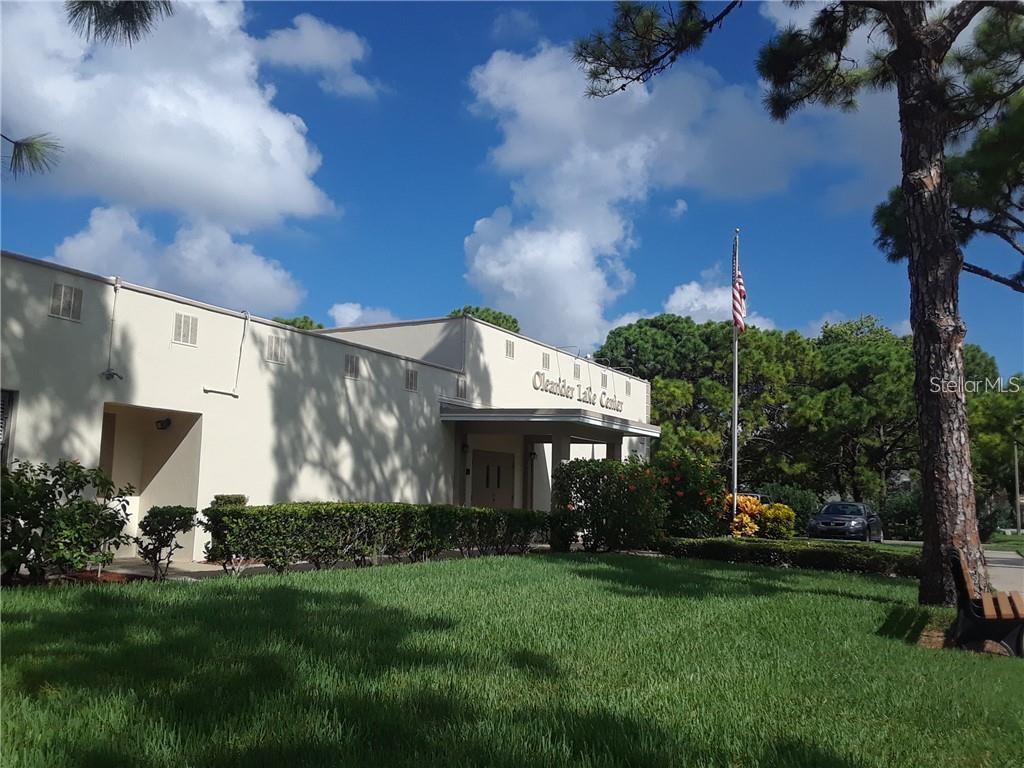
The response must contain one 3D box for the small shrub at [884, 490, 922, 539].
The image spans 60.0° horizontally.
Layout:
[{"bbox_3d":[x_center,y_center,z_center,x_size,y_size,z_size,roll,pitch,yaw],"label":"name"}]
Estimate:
[{"bbox_3d":[16.161,5.386,36.635,1.700,2.200,1.600,-1,-8,24],"label":"small shrub"}]

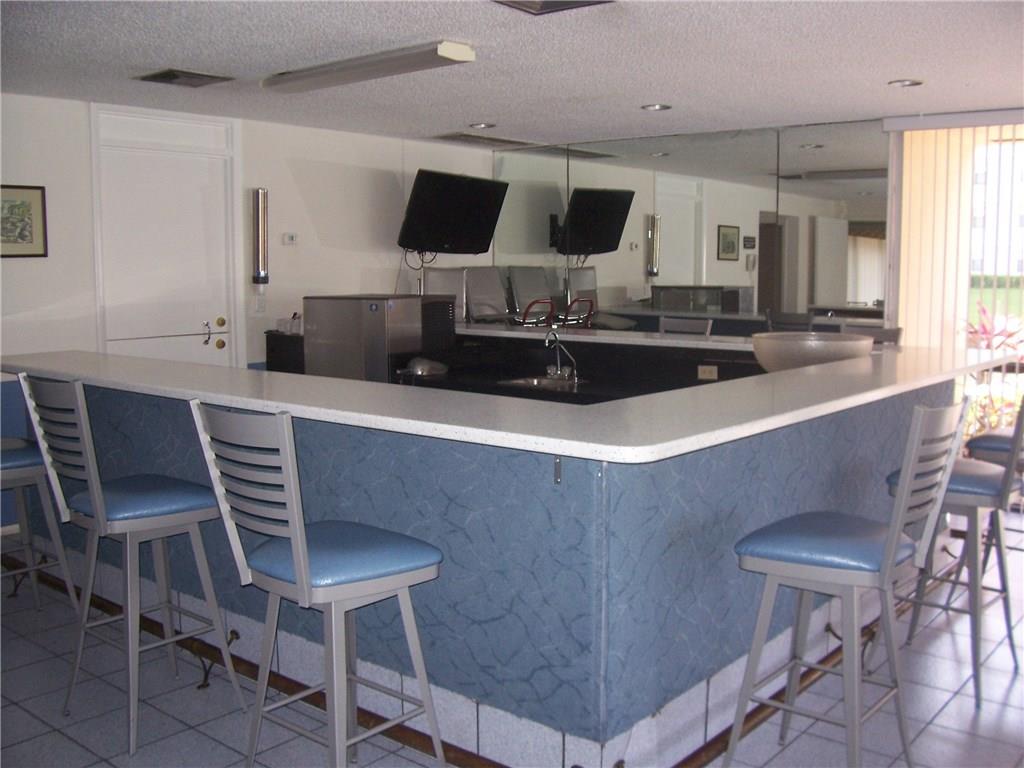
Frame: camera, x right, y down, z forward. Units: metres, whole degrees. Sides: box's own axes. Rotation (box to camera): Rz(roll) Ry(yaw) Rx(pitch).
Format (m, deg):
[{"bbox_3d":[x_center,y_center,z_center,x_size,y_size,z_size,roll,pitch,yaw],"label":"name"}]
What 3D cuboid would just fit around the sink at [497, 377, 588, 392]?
[{"bbox_3d":[0.188,0.069,6.025,0.390,0.150,0.380,5,9,40],"label":"sink"}]

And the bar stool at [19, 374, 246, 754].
[{"bbox_3d":[-1.230,0.534,3.269,0.465,1.165,0.536,5,9,40],"label":"bar stool"}]

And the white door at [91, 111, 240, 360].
[{"bbox_3d":[-2.103,-0.456,6.344,0.080,2.420,0.990,5,9,40],"label":"white door"}]

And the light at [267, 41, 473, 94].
[{"bbox_3d":[-0.704,-1.474,4.750,1.240,0.078,0.232,5,9,40],"label":"light"}]

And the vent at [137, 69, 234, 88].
[{"bbox_3d":[-1.673,-1.544,5.119,0.360,0.025,0.367,5,9,40],"label":"vent"}]

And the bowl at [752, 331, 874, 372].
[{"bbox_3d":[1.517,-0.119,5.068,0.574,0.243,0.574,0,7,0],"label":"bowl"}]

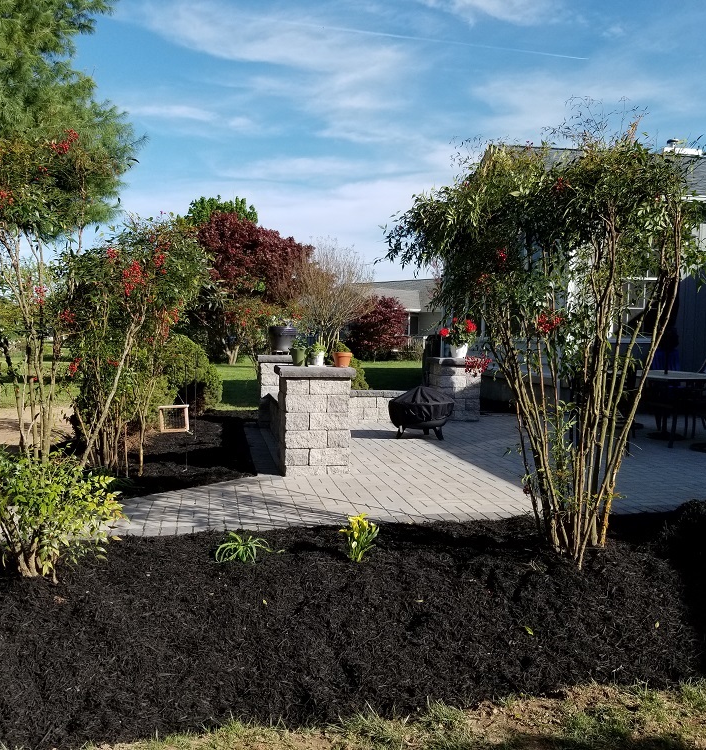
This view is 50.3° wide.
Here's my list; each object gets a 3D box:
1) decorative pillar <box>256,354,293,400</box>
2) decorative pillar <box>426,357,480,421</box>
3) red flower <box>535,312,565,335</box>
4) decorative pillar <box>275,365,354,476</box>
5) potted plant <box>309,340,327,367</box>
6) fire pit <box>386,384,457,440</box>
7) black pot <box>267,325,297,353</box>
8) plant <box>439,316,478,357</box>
[{"bbox_3d":[-0.959,0.191,10.051,0.650,0.885,0.650,1,3,-11],"label":"decorative pillar"},{"bbox_3d":[1.406,0.192,10.382,0.650,0.825,0.650,1,3,-11],"label":"decorative pillar"},{"bbox_3d":[1.091,-0.285,4.150,0.155,0.120,0.130,1,3,-11],"label":"red flower"},{"bbox_3d":[-0.369,0.381,6.847,0.650,0.930,0.650,1,3,-11],"label":"decorative pillar"},{"bbox_3d":[-0.306,-0.193,6.750,0.165,0.235,0.165,1,3,-11],"label":"potted plant"},{"bbox_3d":[0.773,0.422,8.691,0.760,0.595,0.760,1,3,-11],"label":"fire pit"},{"bbox_3d":[-0.925,-0.479,10.000,0.375,0.360,0.375,1,3,0],"label":"black pot"},{"bbox_3d":[1.454,-0.517,10.350,0.510,0.570,0.480,1,3,-11],"label":"plant"}]

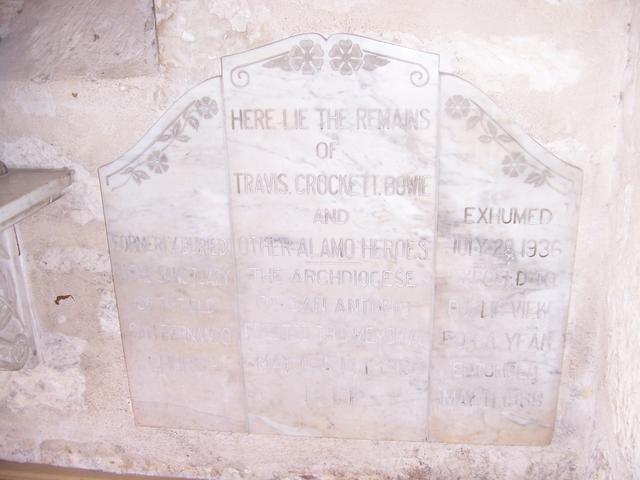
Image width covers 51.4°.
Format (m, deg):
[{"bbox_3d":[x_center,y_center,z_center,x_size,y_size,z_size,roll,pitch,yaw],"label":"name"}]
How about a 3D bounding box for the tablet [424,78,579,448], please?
[{"bbox_3d":[0.415,0.082,1.530,0.308,0.913,0.030,1,19,6],"label":"tablet"}]

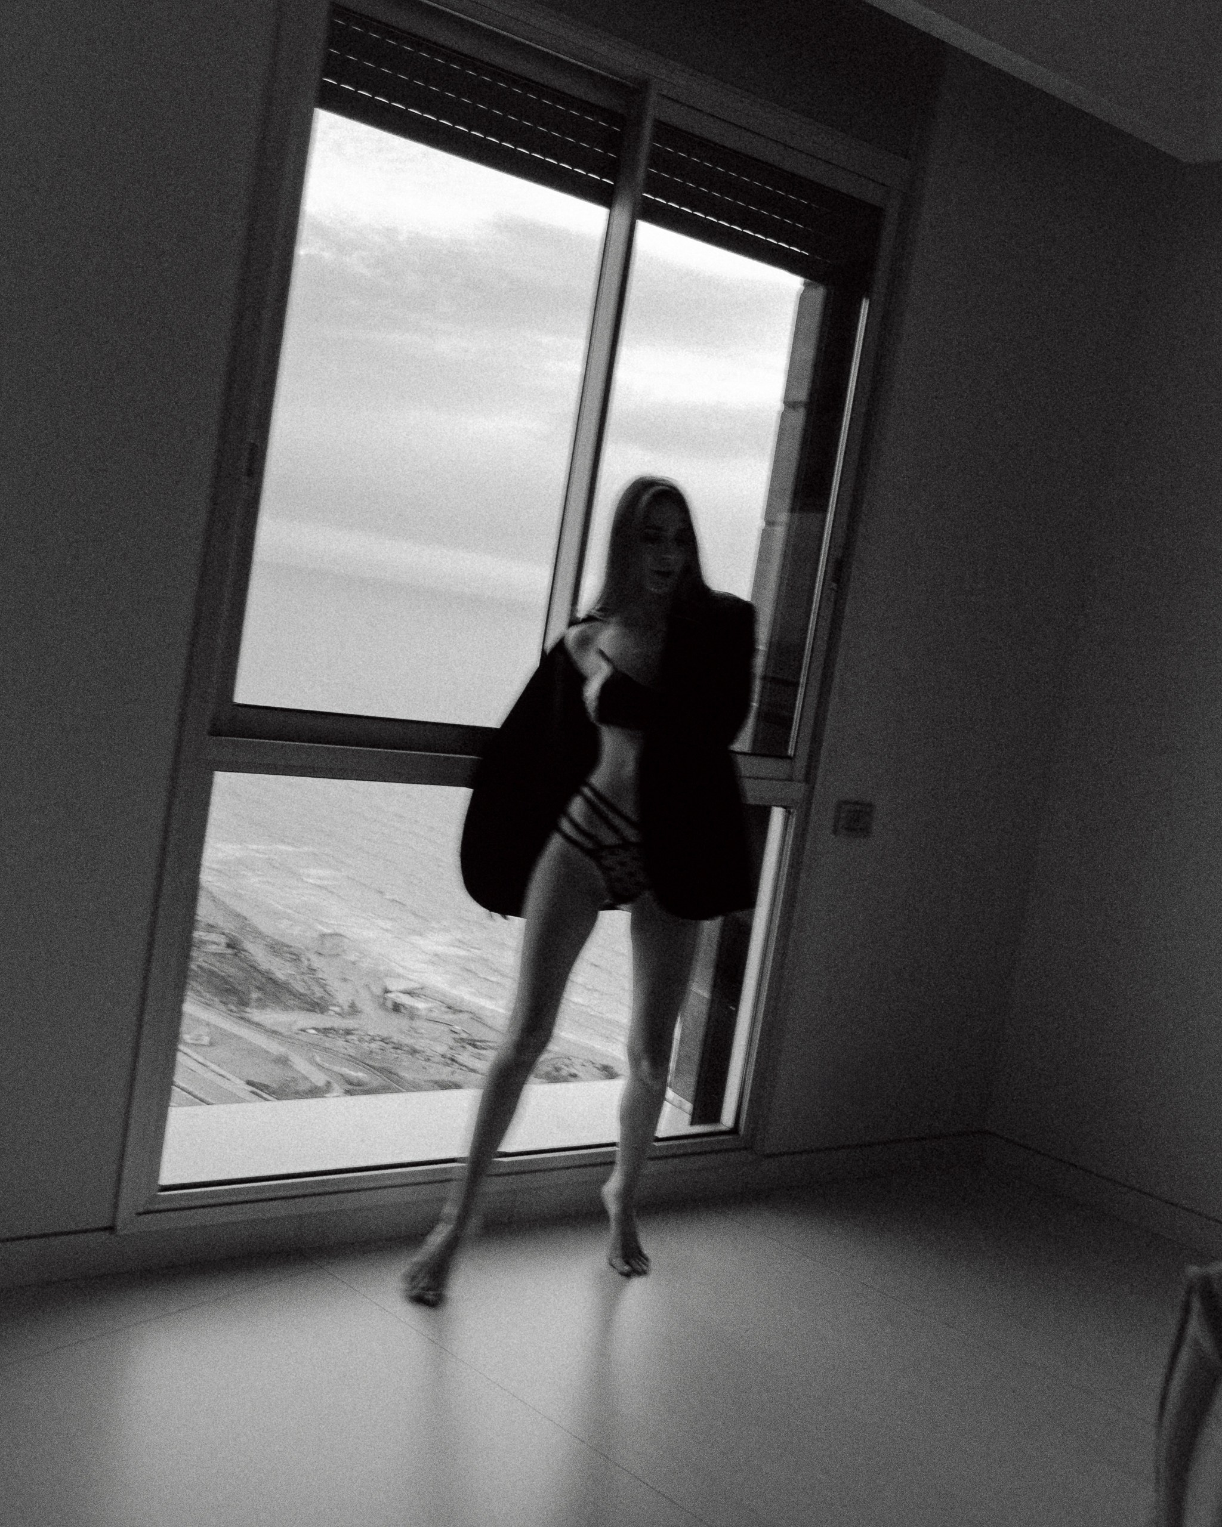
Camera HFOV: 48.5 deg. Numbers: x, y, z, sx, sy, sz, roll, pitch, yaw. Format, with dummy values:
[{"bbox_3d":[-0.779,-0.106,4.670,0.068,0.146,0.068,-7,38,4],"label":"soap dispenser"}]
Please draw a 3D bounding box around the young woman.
[{"bbox_3d":[-0.012,0.268,2.830,0.610,1.690,0.450,8,6,-10],"label":"young woman"}]

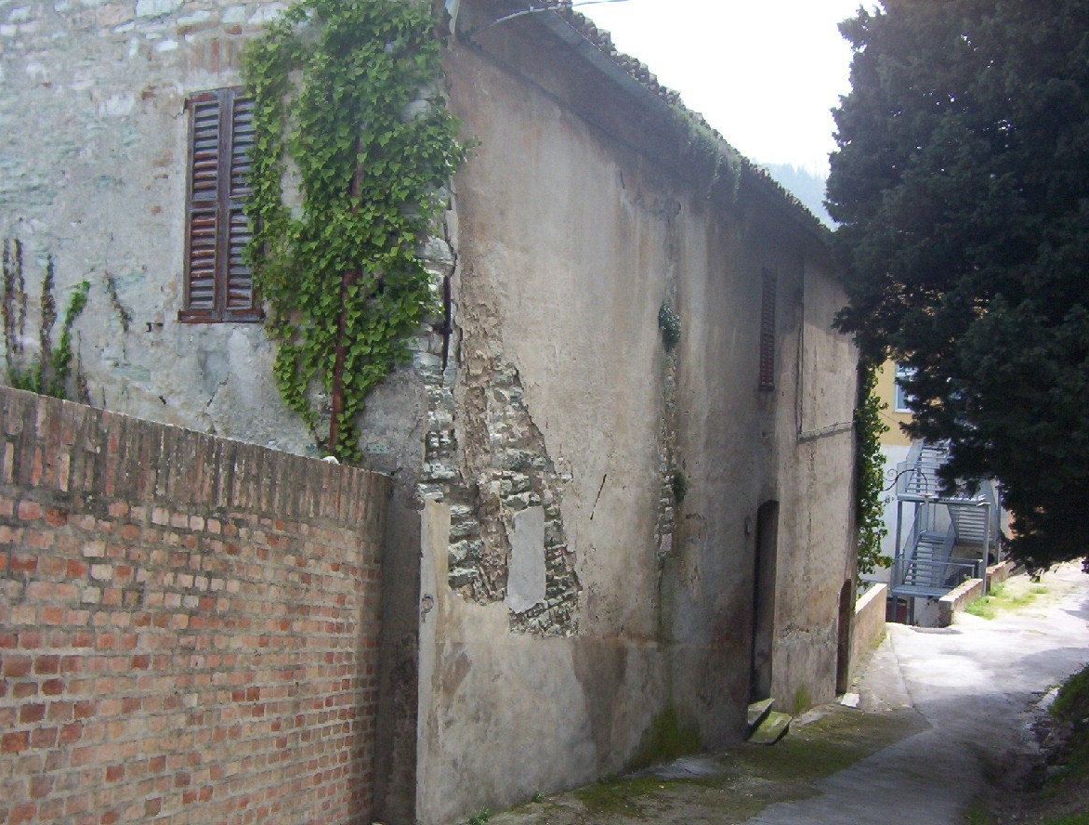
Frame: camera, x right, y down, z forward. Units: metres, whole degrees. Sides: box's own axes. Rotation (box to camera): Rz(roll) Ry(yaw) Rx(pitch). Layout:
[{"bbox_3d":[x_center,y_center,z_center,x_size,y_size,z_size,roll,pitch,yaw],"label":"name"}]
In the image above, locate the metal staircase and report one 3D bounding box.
[{"bbox_3d":[13.635,3.387,38.712,3.000,5.766,4.600,3,3,25],"label":"metal staircase"}]

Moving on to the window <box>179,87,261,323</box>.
[{"bbox_3d":[-1.812,-1.162,6.432,0.570,1.302,0.100,3,3,26],"label":"window"}]

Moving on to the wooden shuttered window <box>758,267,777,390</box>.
[{"bbox_3d":[2.641,-0.971,13.487,0.100,1.443,0.857,3,3,22],"label":"wooden shuttered window"}]

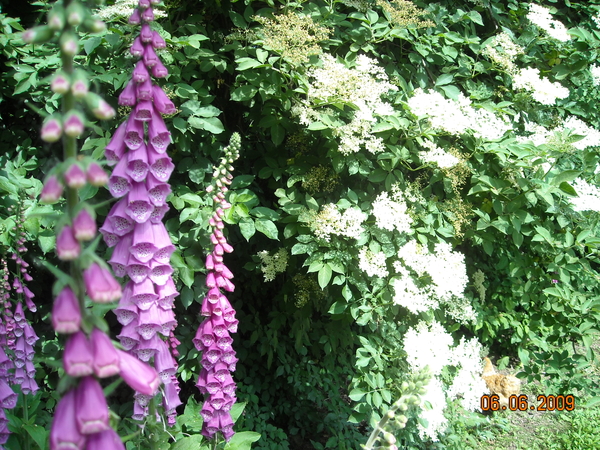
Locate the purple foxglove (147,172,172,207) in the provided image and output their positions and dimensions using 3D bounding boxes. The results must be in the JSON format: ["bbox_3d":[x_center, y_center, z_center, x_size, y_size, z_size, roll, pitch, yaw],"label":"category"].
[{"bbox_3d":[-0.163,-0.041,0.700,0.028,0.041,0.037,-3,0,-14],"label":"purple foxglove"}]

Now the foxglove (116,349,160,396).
[{"bbox_3d":[-0.117,0.107,0.440,0.021,0.043,0.021,-37,-7,-29],"label":"foxglove"}]

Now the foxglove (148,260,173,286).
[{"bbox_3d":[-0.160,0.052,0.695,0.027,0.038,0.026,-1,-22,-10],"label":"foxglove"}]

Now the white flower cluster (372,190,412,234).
[{"bbox_3d":[0.211,-0.031,1.400,0.097,0.095,0.060,2,4,6],"label":"white flower cluster"}]

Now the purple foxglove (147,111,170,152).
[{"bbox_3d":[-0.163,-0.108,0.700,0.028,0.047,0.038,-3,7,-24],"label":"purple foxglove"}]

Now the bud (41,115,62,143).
[{"bbox_3d":[-0.174,-0.068,0.425,0.013,0.018,0.013,1,-20,15],"label":"bud"}]

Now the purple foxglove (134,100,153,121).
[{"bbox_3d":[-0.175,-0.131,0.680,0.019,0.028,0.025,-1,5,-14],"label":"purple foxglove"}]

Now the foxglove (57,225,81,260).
[{"bbox_3d":[-0.162,0.012,0.425,0.018,0.026,0.021,-2,15,-16],"label":"foxglove"}]

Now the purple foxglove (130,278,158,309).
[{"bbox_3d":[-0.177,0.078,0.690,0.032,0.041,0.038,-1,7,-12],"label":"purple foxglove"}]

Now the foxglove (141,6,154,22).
[{"bbox_3d":[-0.166,-0.229,0.660,0.015,0.018,0.019,0,16,-14],"label":"foxglove"}]

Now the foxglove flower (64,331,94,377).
[{"bbox_3d":[-0.162,0.094,0.445,0.022,0.034,0.026,-2,7,-17],"label":"foxglove flower"}]

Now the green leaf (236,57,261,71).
[{"bbox_3d":[-0.141,-0.453,1.700,0.078,0.014,0.050,-16,31,-10],"label":"green leaf"}]

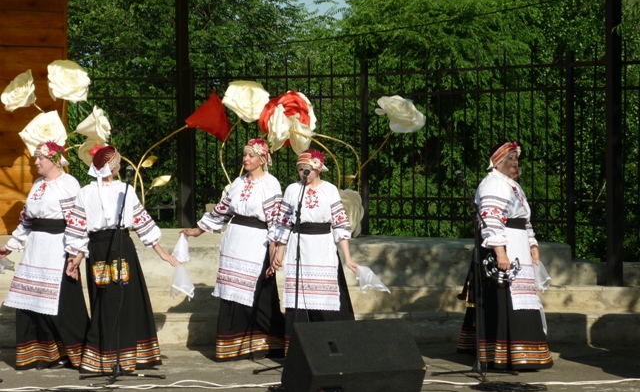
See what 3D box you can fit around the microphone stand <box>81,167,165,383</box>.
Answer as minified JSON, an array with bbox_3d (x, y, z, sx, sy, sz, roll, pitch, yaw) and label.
[{"bbox_3d":[-1.385,0.537,13.800,0.600,1.500,0.500,0,1,12],"label":"microphone stand"}]

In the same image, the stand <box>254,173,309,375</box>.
[{"bbox_3d":[-0.189,0.559,14.100,0.560,1.470,0.520,0,1,0],"label":"stand"}]

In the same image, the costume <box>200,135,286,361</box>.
[{"bbox_3d":[-0.603,0.411,15.200,0.600,1.690,0.450,0,1,24],"label":"costume"}]

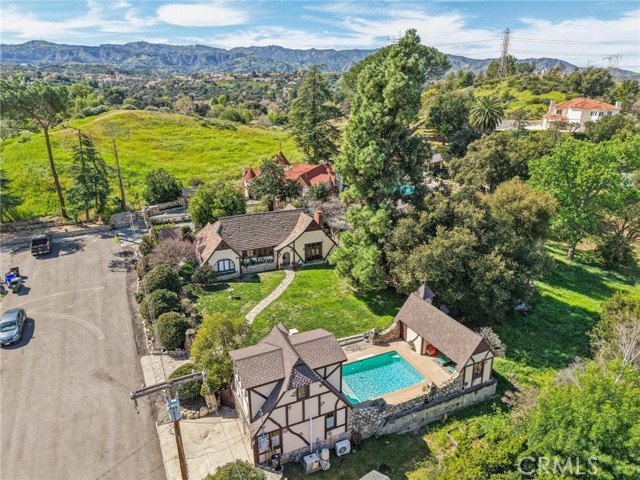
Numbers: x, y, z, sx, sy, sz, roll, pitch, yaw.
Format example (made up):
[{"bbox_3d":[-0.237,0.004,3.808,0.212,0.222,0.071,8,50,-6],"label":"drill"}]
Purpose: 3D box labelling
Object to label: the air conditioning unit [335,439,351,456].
[{"bbox_3d":[1.693,15.140,32.219,0.930,0.790,0.380,-9,21,-23],"label":"air conditioning unit"}]

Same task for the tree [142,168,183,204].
[{"bbox_3d":[-25.936,-8.645,73.064,6.400,6.200,6.000,-1,20,0],"label":"tree"}]

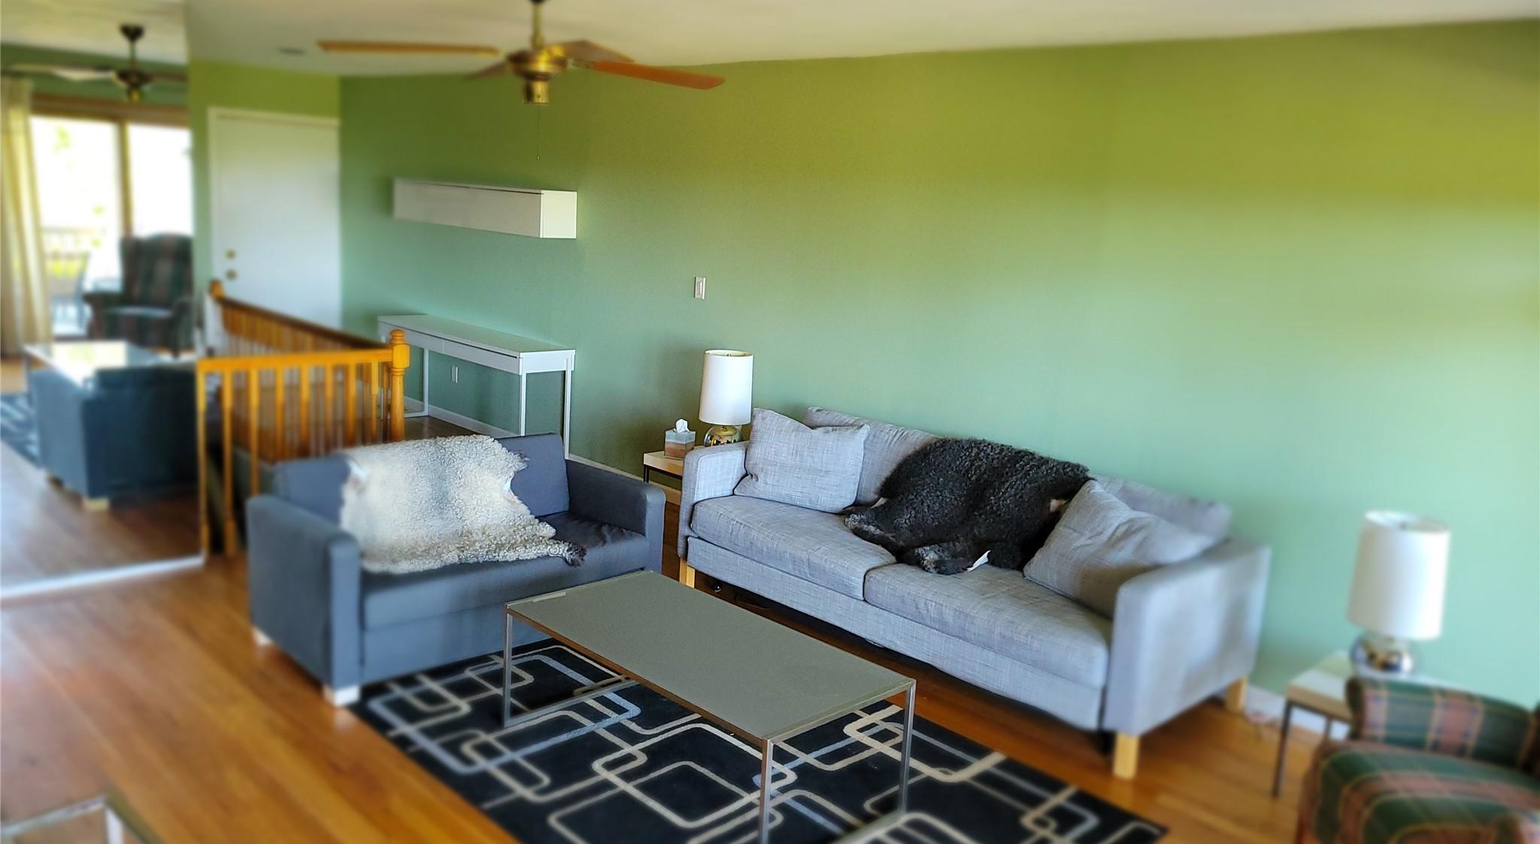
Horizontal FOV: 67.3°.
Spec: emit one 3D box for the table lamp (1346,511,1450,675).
[{"bbox_3d":[1.962,0.546,3.627,0.265,0.485,0.265,14,15,43],"label":"table lamp"}]

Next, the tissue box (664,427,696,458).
[{"bbox_3d":[-0.461,0.111,6.074,0.120,0.140,0.120,8,12,23],"label":"tissue box"}]

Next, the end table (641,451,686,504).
[{"bbox_3d":[-0.350,0.386,6.104,0.500,0.395,0.430,14,16,43],"label":"end table"}]

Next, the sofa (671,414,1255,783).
[{"bbox_3d":[0.707,0.523,4.731,2.260,0.780,0.890,14,15,43],"label":"sofa"}]

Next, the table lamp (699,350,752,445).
[{"bbox_3d":[-0.227,-0.098,5.916,0.265,0.500,0.265,3,11,-1],"label":"table lamp"}]

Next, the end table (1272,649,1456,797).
[{"bbox_3d":[1.912,1.029,3.611,0.480,0.395,0.450,14,16,43],"label":"end table"}]

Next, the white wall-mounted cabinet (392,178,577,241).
[{"bbox_3d":[-1.949,-1.436,7.750,1.810,0.280,0.260,14,15,43],"label":"white wall-mounted cabinet"}]

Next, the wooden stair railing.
[{"bbox_3d":[-3.110,-0.162,6.441,2.600,1.000,1.100,14,15,43],"label":"wooden stair railing"}]

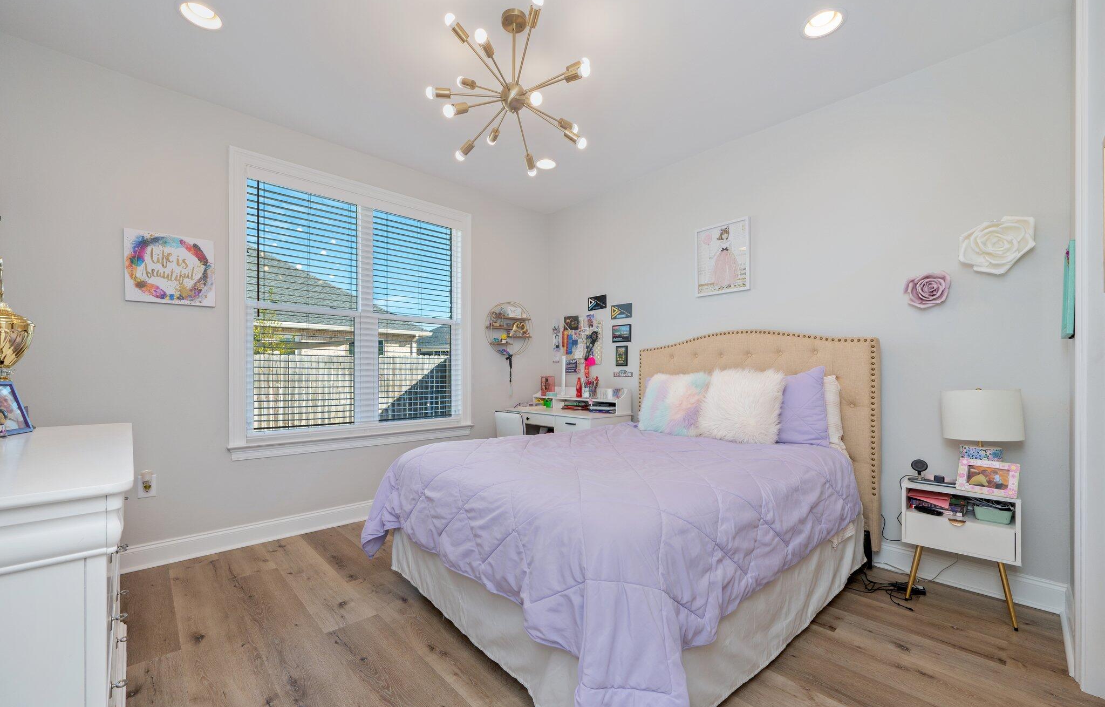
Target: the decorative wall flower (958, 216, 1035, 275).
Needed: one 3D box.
[{"bbox_3d":[2.162,-0.526,2.093,0.090,0.265,0.260,1,-2,-45],"label":"decorative wall flower"}]

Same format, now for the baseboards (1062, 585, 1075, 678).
[{"bbox_3d":[2.128,1.130,1.775,0.600,0.135,0.018,1,-2,-43],"label":"baseboards"}]

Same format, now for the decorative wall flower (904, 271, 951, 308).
[{"bbox_3d":[1.955,-0.333,2.238,0.070,0.178,0.185,1,-2,-43],"label":"decorative wall flower"}]

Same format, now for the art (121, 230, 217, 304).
[{"bbox_3d":[-2.206,-0.495,2.491,0.392,0.398,0.025,1,-2,-43],"label":"art"}]

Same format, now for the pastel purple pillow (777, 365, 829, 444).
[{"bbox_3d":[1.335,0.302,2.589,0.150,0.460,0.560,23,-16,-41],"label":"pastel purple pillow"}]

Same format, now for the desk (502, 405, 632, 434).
[{"bbox_3d":[0.115,0.898,3.905,0.490,0.780,1.050,1,-2,-45],"label":"desk"}]

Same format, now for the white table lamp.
[{"bbox_3d":[2.003,0.386,1.998,0.270,0.450,0.270,1,-2,-43],"label":"white table lamp"}]

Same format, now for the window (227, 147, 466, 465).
[{"bbox_3d":[-1.345,-0.286,3.205,1.720,1.940,0.120,1,-2,-43],"label":"window"}]

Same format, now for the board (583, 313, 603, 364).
[{"bbox_3d":[0.372,-0.122,3.980,0.020,0.420,0.260,1,-2,-45],"label":"board"}]

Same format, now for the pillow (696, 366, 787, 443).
[{"bbox_3d":[1.120,0.309,2.562,0.180,0.420,0.460,25,-18,-40],"label":"pillow"}]

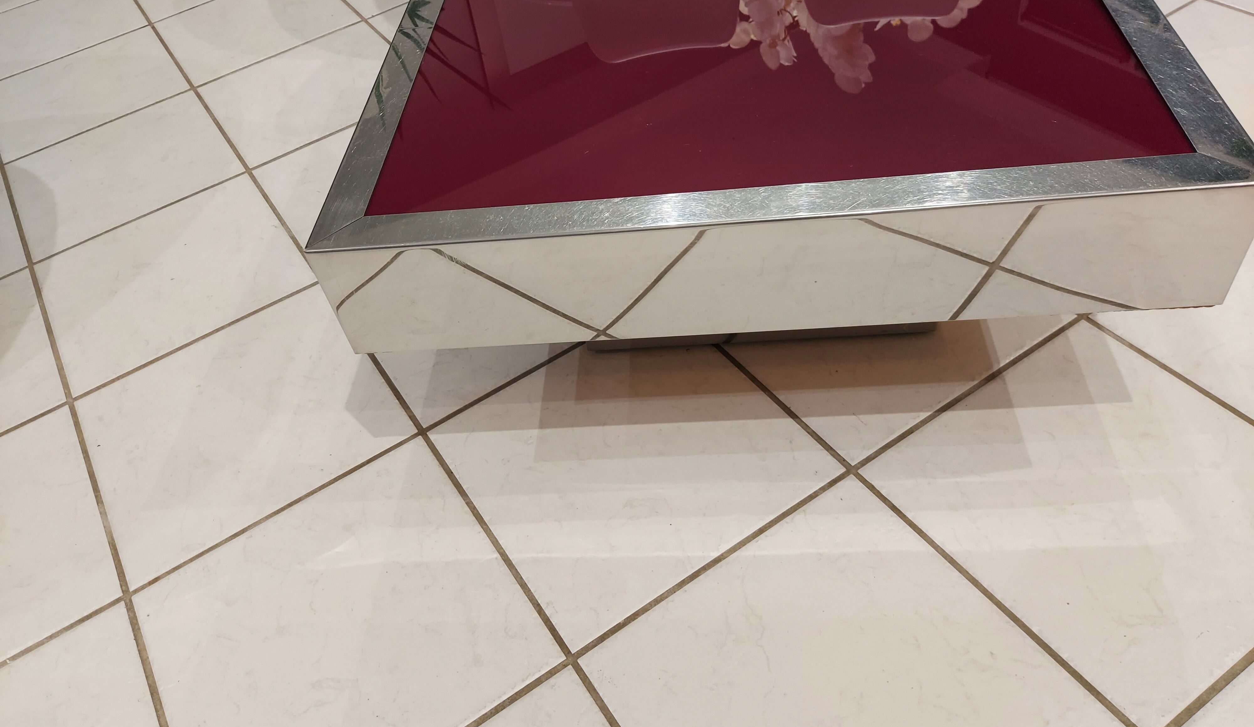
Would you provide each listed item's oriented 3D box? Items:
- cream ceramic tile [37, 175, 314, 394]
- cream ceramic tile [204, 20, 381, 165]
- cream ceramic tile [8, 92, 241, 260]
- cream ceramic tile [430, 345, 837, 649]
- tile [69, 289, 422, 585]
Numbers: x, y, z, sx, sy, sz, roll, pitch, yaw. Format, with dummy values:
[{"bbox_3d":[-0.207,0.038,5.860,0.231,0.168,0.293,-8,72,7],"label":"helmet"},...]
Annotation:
[{"bbox_3d":[-0.757,-0.149,1.504,0.387,0.010,0.387,-30,50,-17],"label":"cream ceramic tile"},{"bbox_3d":[-0.645,-0.563,1.859,0.387,0.010,0.387,-30,50,-17],"label":"cream ceramic tile"},{"bbox_3d":[-0.972,-0.374,1.743,0.387,0.010,0.387,-30,50,-17],"label":"cream ceramic tile"},{"bbox_3d":[0.000,0.112,1.141,0.387,0.010,0.387,-30,50,-17],"label":"cream ceramic tile"},{"bbox_3d":[-0.542,0.076,1.265,0.387,0.010,0.387,-30,50,-17],"label":"tile"}]

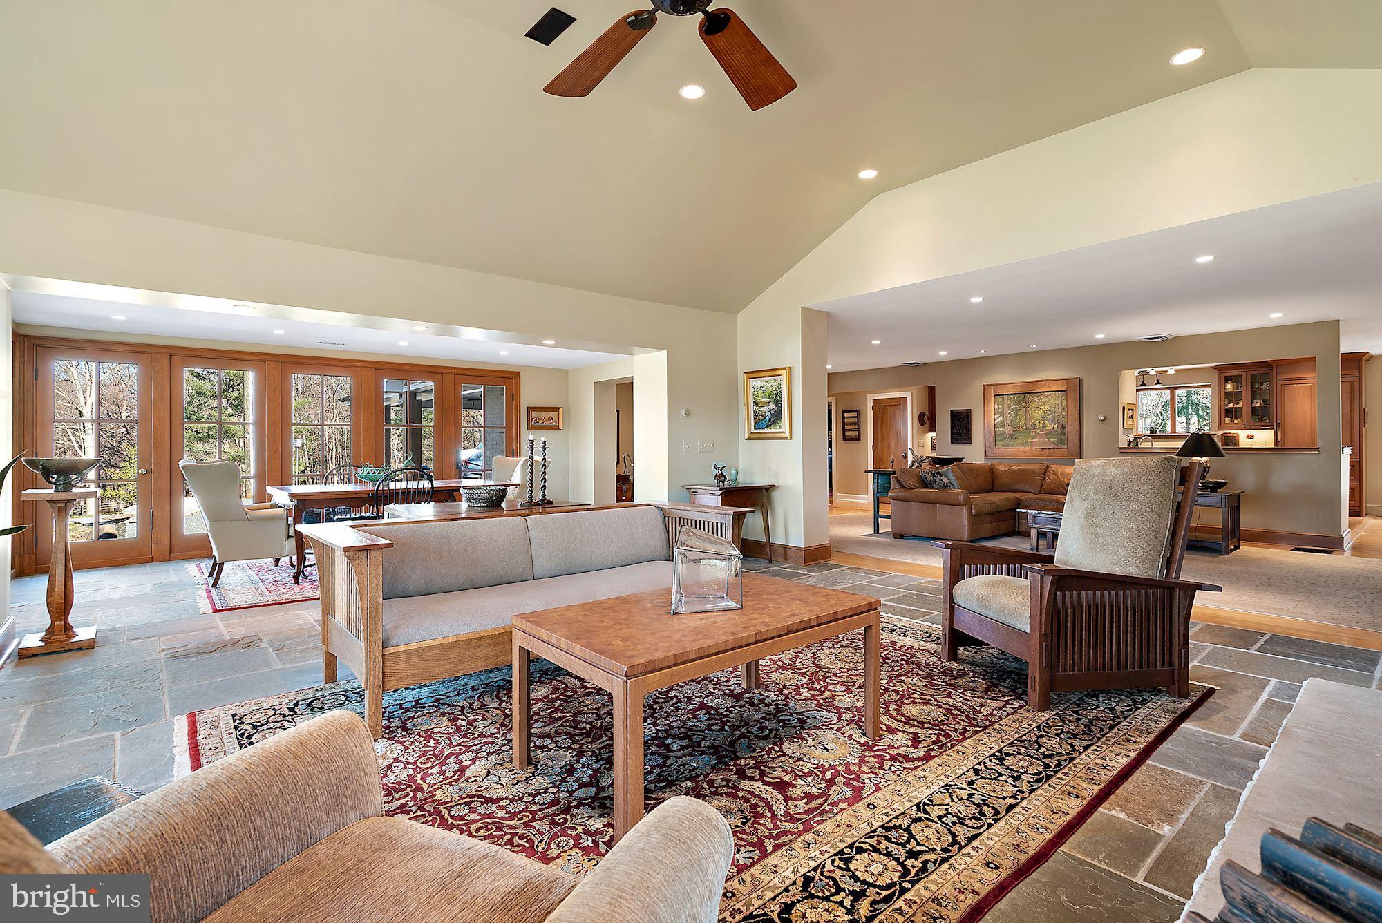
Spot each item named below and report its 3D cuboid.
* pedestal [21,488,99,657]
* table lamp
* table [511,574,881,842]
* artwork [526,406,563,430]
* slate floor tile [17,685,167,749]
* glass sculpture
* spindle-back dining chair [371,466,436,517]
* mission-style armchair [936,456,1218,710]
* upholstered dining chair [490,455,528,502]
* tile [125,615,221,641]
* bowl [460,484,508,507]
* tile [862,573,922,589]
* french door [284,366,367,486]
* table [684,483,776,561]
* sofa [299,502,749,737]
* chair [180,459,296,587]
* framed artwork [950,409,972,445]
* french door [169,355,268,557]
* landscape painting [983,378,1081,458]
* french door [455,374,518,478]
[{"bbox_3d":[-3.527,0.601,3.447,0.300,0.880,0.310,-1,1,-39],"label":"pedestal"},{"bbox_3d":[5.476,0.000,6.592,0.430,0.630,0.430,-1,1,-39],"label":"table lamp"},{"bbox_3d":[0.051,0.807,2.284,1.174,0.538,0.721,-1,2,-40],"label":"table"},{"bbox_3d":[-2.030,-0.599,8.608,0.530,0.320,0.040,-1,1,-39],"label":"artwork"},{"bbox_3d":[-2.454,1.066,2.547,0.420,0.025,0.520,-1,1,-39],"label":"slate floor tile"},{"bbox_3d":[0.040,0.394,2.238,0.255,0.265,0.160,-1,1,-17],"label":"glass sculpture"},{"bbox_3d":[-2.539,0.534,5.412,0.480,0.960,0.520,-1,2,-37],"label":"spindle-back dining chair"},{"bbox_3d":[1.763,0.506,2.922,0.930,1.040,0.790,-1,1,-12],"label":"mission-style armchair"},{"bbox_3d":[-2.025,0.458,6.827,0.780,1.040,0.700,-1,2,-41],"label":"upholstered dining chair"},{"bbox_3d":[-3.279,1.063,3.902,0.448,0.020,0.393,-1,2,-37],"label":"tile"},{"bbox_3d":[-1.406,0.236,4.138,0.320,0.128,0.320,0,1,0],"label":"bowl"},{"bbox_3d":[1.686,0.999,5.071,0.460,0.025,0.310,-1,1,-39],"label":"tile"},{"bbox_3d":[-4.161,-0.045,6.948,0.790,2.040,0.050,-1,1,-39],"label":"french door"},{"bbox_3d":[0.356,0.607,5.785,0.730,0.745,0.570,-1,1,-39],"label":"table"},{"bbox_3d":[-0.738,0.673,3.310,2.209,0.771,0.896,-1,2,-42],"label":"sofa"},{"bbox_3d":[-3.889,0.501,5.346,0.800,1.040,0.700,-1,2,-37],"label":"chair"},{"bbox_3d":[4.310,-0.555,9.828,0.030,0.545,0.343,-1,2,-37],"label":"framed artwork"},{"bbox_3d":[-4.942,-0.061,6.456,0.800,2.040,0.050,-1,2,-37],"label":"french door"},{"bbox_3d":[4.941,-0.604,8.988,0.050,1.115,1.320,-1,2,-37],"label":"landscape painting"},{"bbox_3d":[-2.720,-0.110,8.160,0.800,2.040,0.050,-1,2,-37],"label":"french door"}]

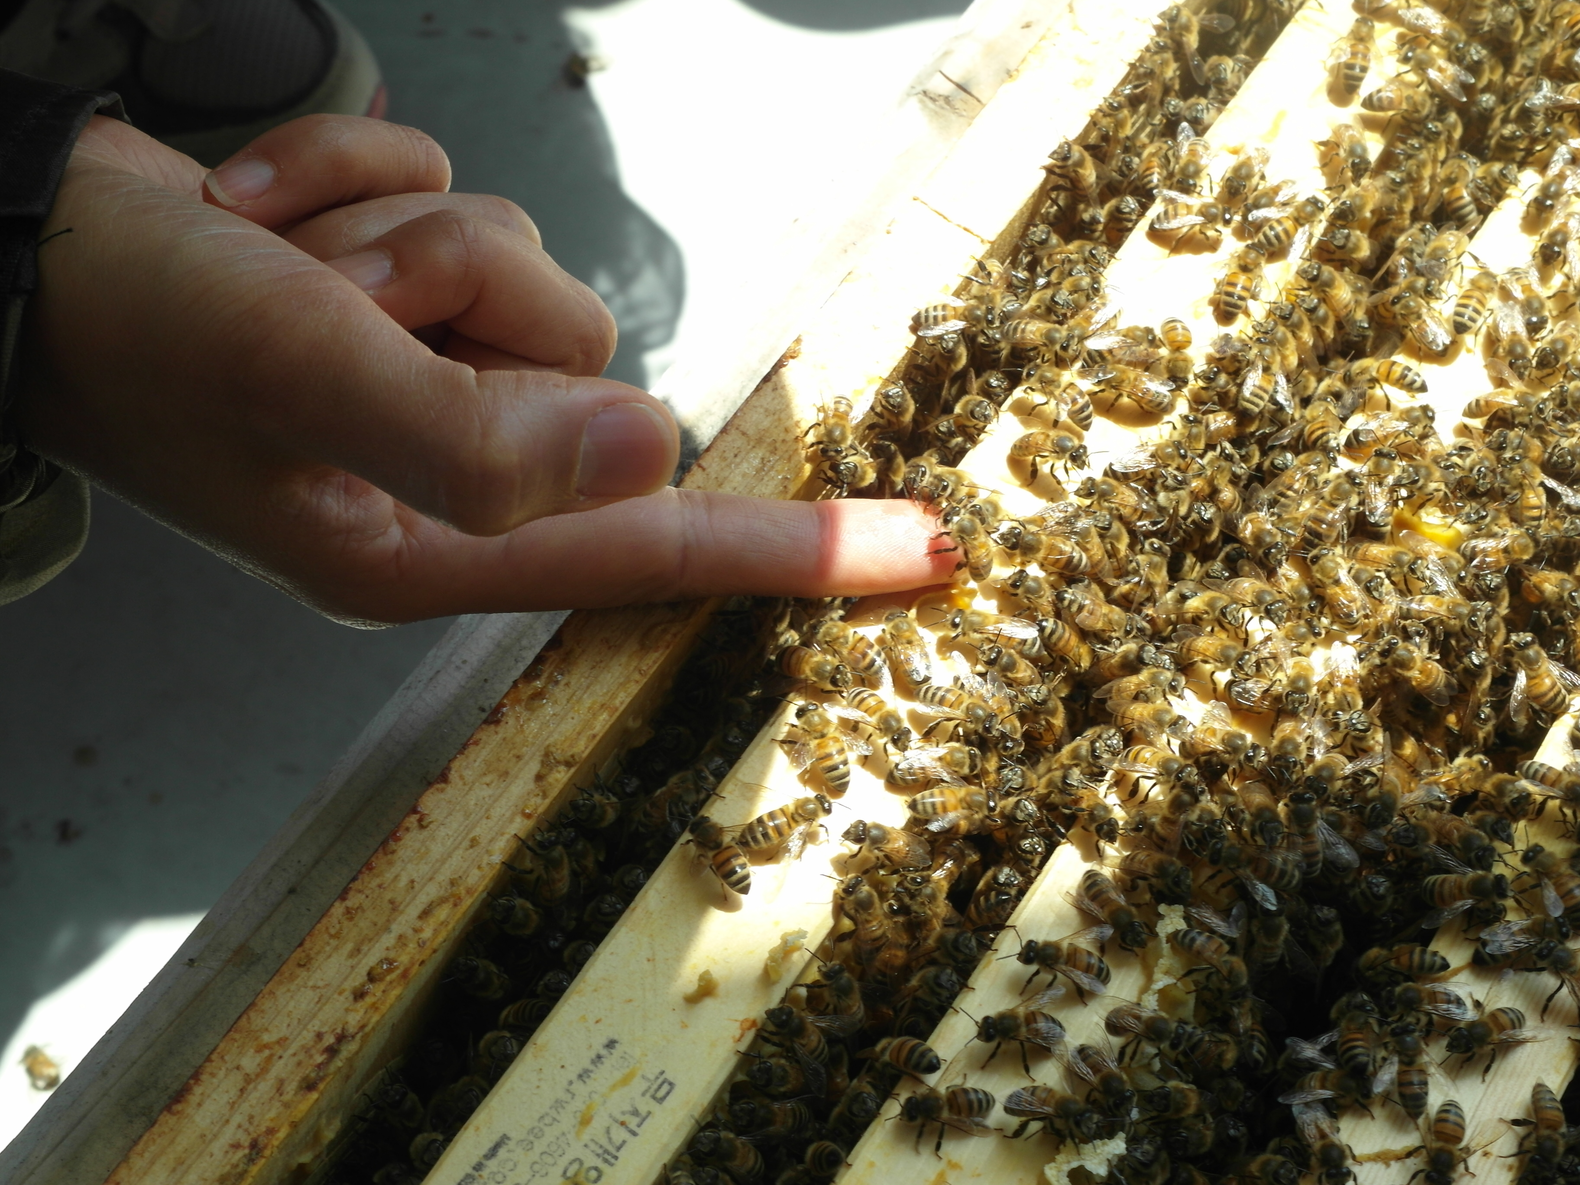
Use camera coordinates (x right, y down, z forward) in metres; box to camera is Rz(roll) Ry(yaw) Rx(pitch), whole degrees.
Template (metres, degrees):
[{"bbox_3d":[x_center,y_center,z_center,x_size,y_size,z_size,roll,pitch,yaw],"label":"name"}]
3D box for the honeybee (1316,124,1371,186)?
[{"bbox_3d":[0.092,-0.072,0.541,0.007,0.005,0.013,-8,61,-6],"label":"honeybee"}]

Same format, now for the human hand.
[{"bbox_3d":[-0.046,-0.033,0.492,0.142,0.056,0.070,6,62,3],"label":"human hand"}]

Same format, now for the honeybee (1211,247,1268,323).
[{"bbox_3d":[0.073,-0.049,0.527,0.007,0.005,0.015,19,61,9],"label":"honeybee"}]

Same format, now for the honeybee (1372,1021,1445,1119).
[{"bbox_3d":[0.087,0.067,0.460,0.010,0.005,0.013,-1,60,-2],"label":"honeybee"}]

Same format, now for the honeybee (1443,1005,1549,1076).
[{"bbox_3d":[0.102,0.065,0.477,0.014,0.006,0.010,-24,65,-12],"label":"honeybee"}]

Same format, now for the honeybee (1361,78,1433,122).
[{"bbox_3d":[0.099,-0.078,0.530,0.013,0.005,0.006,9,64,-2],"label":"honeybee"}]

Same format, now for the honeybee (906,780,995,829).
[{"bbox_3d":[0.024,0.031,0.479,0.013,0.005,0.007,-2,60,-2],"label":"honeybee"}]

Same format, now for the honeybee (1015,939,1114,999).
[{"bbox_3d":[0.040,0.055,0.482,0.014,0.006,0.009,19,64,10],"label":"honeybee"}]

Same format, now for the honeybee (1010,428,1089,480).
[{"bbox_3d":[0.040,-0.021,0.510,0.012,0.005,0.009,13,61,6],"label":"honeybee"}]

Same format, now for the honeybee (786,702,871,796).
[{"bbox_3d":[0.005,0.023,0.484,0.011,0.005,0.015,-21,64,-7],"label":"honeybee"}]

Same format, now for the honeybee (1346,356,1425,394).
[{"bbox_3d":[0.096,-0.035,0.530,0.013,0.006,0.007,12,63,6],"label":"honeybee"}]

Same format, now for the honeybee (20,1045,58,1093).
[{"bbox_3d":[-0.180,0.114,0.790,0.007,0.005,0.013,-24,64,-9],"label":"honeybee"}]

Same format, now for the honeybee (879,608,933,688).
[{"bbox_3d":[0.018,0.008,0.491,0.006,0.005,0.013,-18,63,-6],"label":"honeybee"}]

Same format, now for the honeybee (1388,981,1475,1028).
[{"bbox_3d":[0.090,0.058,0.466,0.012,0.005,0.007,14,61,7],"label":"honeybee"}]

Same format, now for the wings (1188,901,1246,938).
[{"bbox_3d":[0.063,0.048,0.486,0.009,0.003,0.005,25,65,13],"label":"wings"}]

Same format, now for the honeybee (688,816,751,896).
[{"bbox_3d":[-0.011,0.039,0.490,0.007,0.006,0.015,-33,67,-16],"label":"honeybee"}]

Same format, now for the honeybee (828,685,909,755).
[{"bbox_3d":[0.013,0.019,0.486,0.007,0.005,0.013,-41,68,-16],"label":"honeybee"}]

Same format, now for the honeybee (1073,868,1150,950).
[{"bbox_3d":[0.046,0.046,0.472,0.007,0.005,0.013,-26,64,-15],"label":"honeybee"}]

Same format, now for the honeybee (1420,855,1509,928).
[{"bbox_3d":[0.100,0.044,0.488,0.013,0.006,0.009,-2,62,-1],"label":"honeybee"}]

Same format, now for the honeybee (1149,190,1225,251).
[{"bbox_3d":[0.065,-0.061,0.534,0.014,0.005,0.010,-7,60,-5],"label":"honeybee"}]

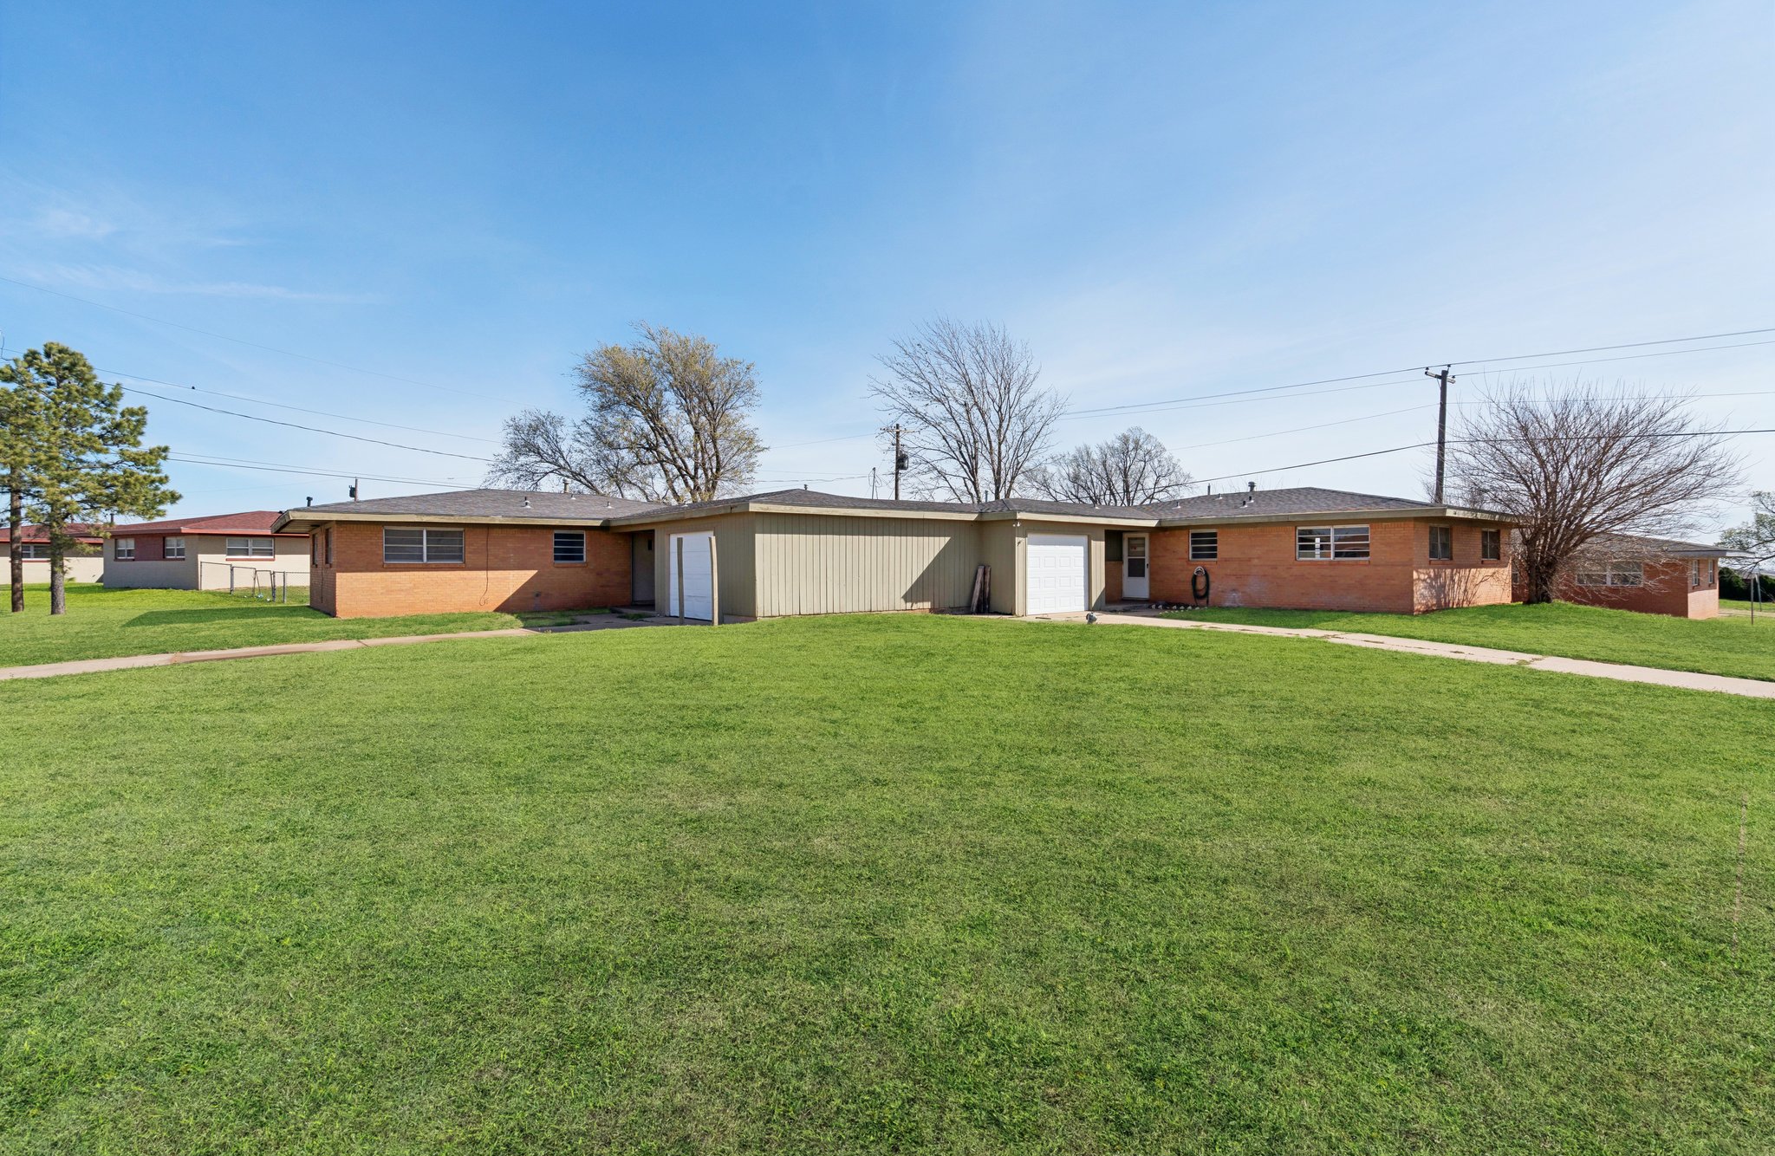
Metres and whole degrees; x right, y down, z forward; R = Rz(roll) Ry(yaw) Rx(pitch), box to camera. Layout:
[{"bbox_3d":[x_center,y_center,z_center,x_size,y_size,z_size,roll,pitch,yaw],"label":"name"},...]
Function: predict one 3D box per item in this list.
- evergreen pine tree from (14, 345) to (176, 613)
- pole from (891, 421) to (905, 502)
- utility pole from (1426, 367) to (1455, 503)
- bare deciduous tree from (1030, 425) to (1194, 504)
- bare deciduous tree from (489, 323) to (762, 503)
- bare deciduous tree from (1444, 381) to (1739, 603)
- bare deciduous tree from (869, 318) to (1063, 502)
[{"bbox_3d":[-21.700,-2.680,21.400,4.000,7.300,4.000,1,2,45],"label":"evergreen pine tree"},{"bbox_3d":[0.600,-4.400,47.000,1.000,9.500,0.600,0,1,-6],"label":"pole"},{"bbox_3d":[20.970,-3.470,30.000,2.200,9.100,0.400,-1,1,-33],"label":"utility pole"},{"bbox_3d":[16.500,-5.500,58.000,11.600,11.400,10.800,0,1,16],"label":"bare deciduous tree"},{"bbox_3d":[-13.200,-6.200,40.000,12.900,13.400,11.200,0,1,-18],"label":"bare deciduous tree"},{"bbox_3d":[20.600,-2.500,23.300,7.200,6.700,6.900,-1,2,-41],"label":"bare deciduous tree"},{"bbox_3d":[4.170,-6.650,42.000,10.200,14.200,9.800,0,1,0],"label":"bare deciduous tree"}]

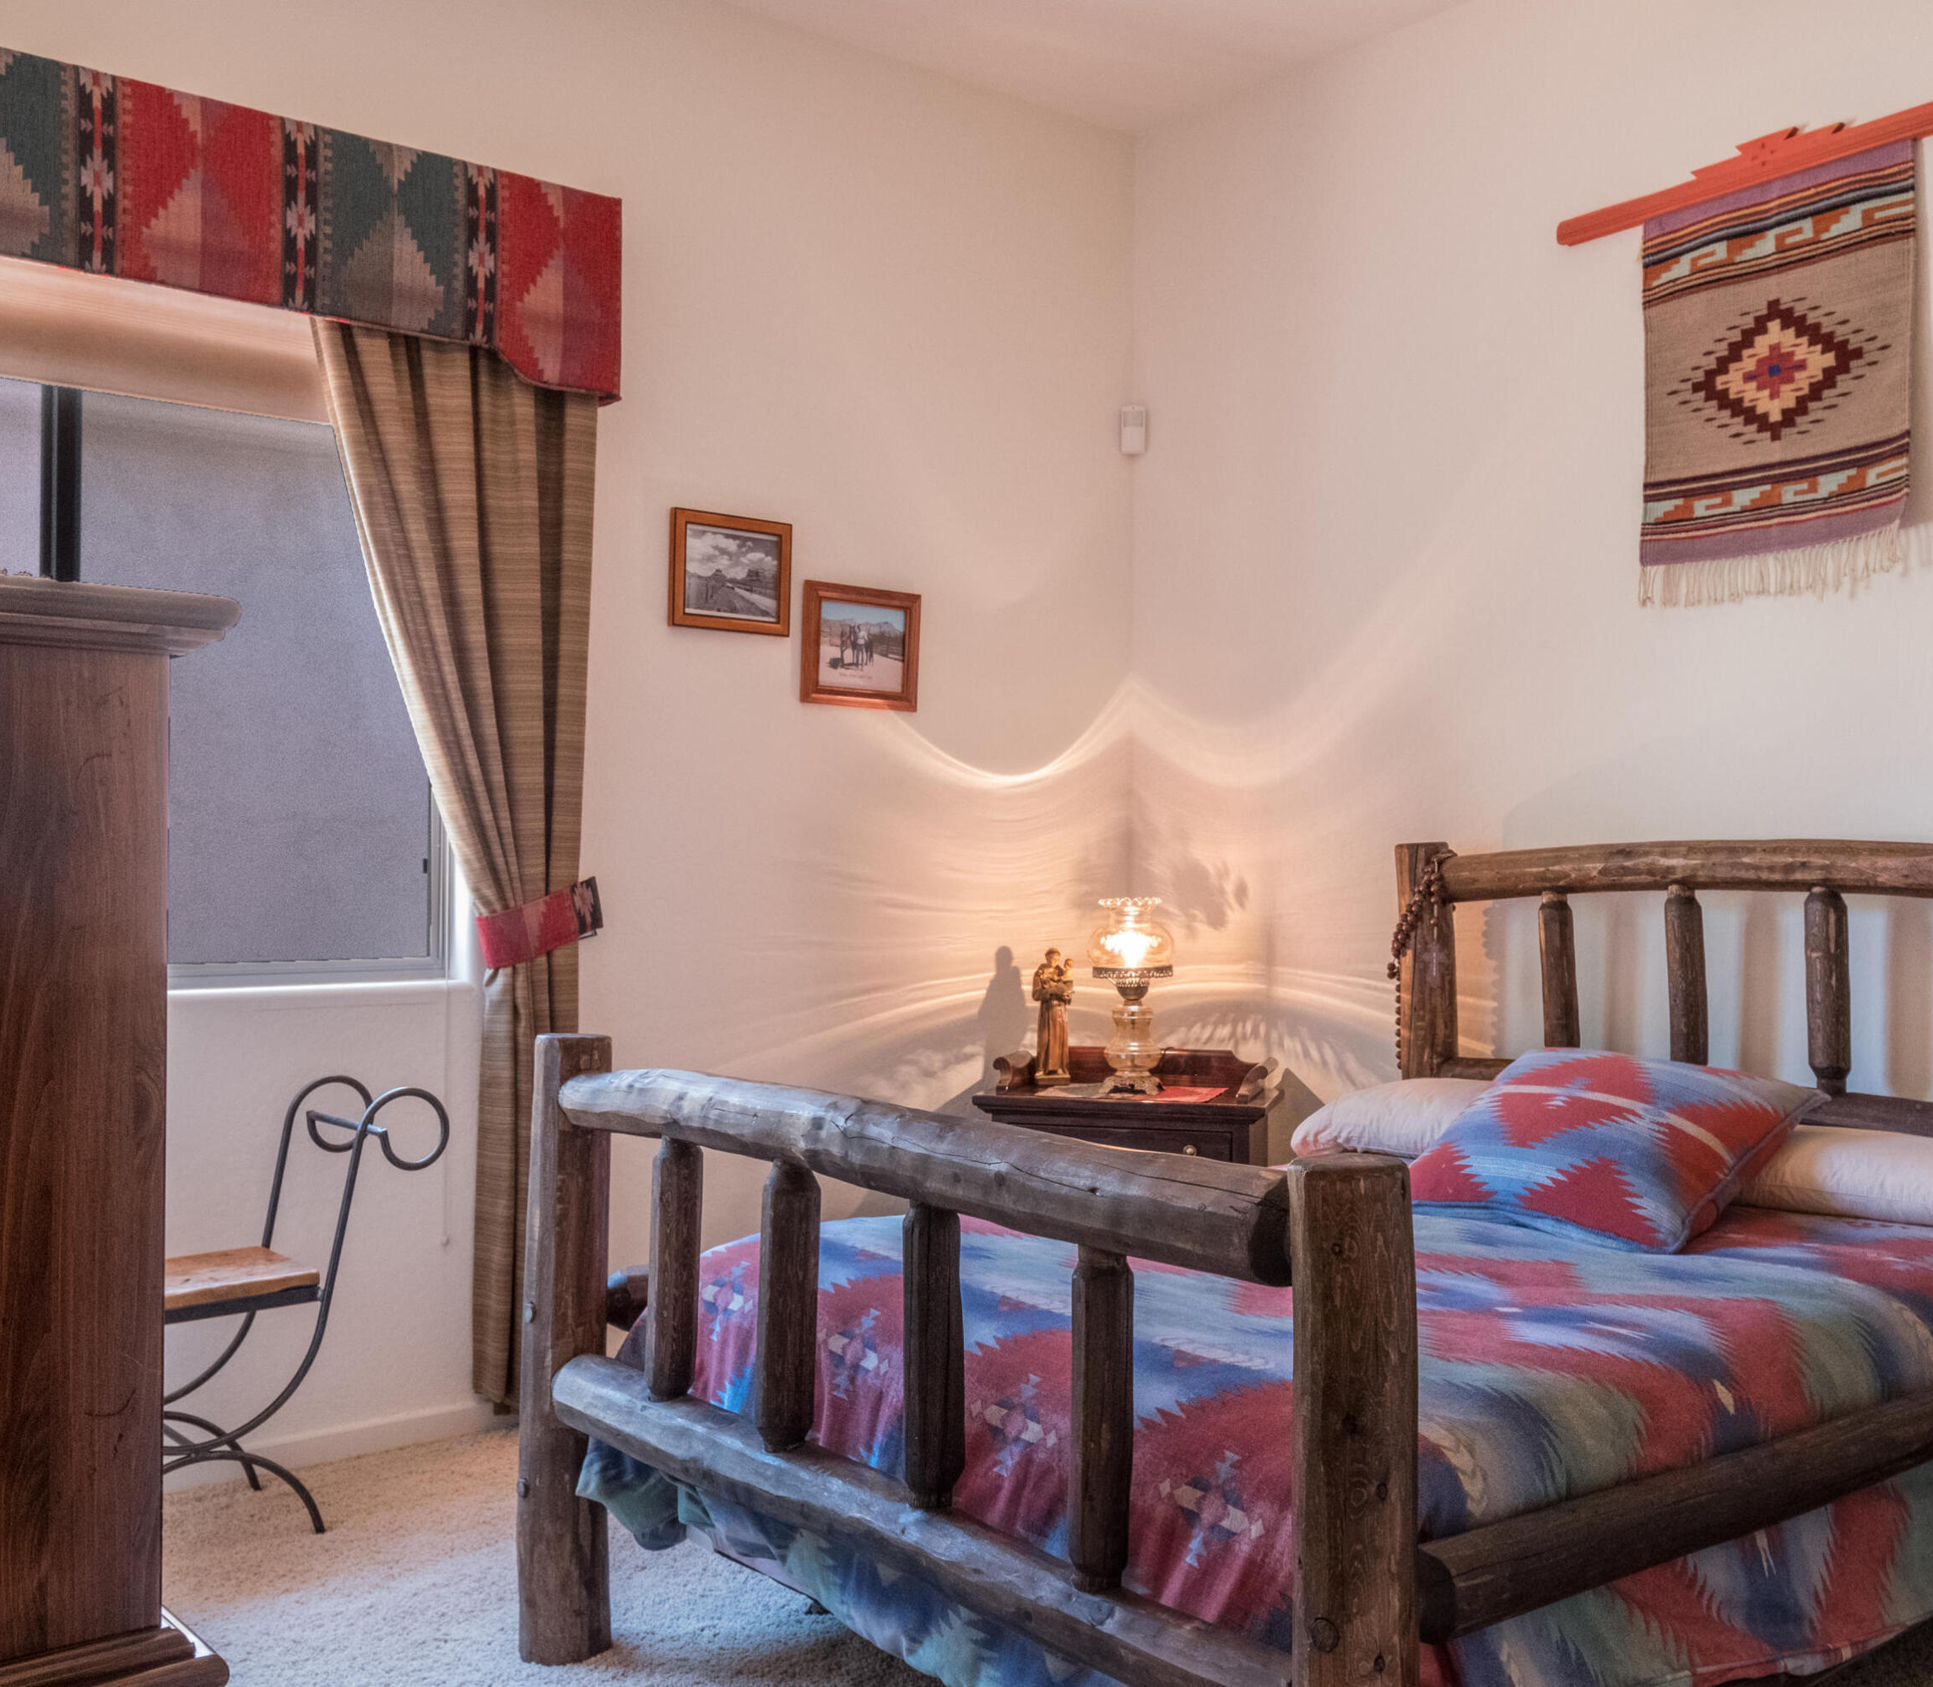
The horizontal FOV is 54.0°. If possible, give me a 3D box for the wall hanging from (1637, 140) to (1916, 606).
[{"bbox_3d":[1.499,-0.863,3.534,0.030,0.777,0.523,1,0,-38],"label":"wall hanging"}]

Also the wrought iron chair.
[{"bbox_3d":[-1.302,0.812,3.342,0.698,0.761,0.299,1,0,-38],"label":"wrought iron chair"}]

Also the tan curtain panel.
[{"bbox_3d":[-0.993,-0.047,3.712,0.582,2.294,0.110,1,0,-38],"label":"tan curtain panel"}]

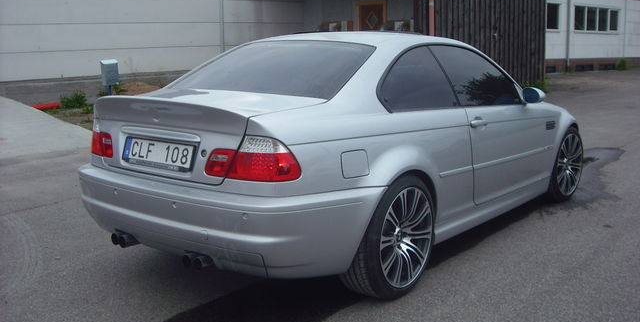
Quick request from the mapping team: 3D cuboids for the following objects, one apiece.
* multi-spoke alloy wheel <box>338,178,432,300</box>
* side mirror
[{"bbox_3d":[0.363,0.391,3.687,0.250,0.650,0.650,7,12,37],"label":"multi-spoke alloy wheel"},{"bbox_3d":[1.501,-0.457,4.771,0.188,0.124,0.125,7,12,37],"label":"side mirror"}]

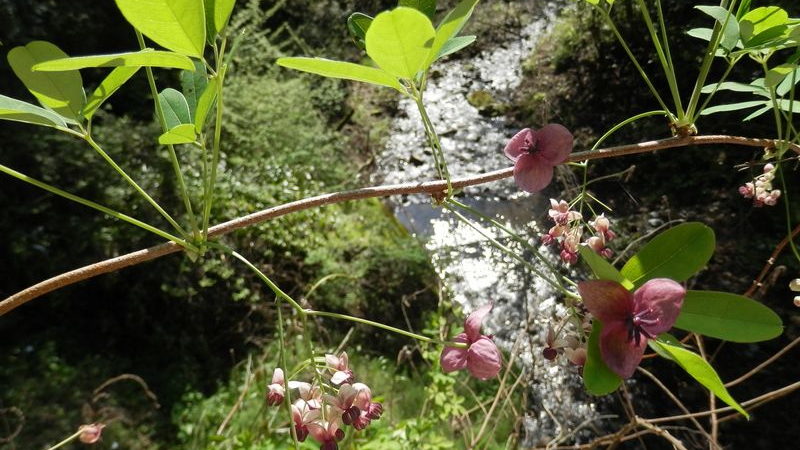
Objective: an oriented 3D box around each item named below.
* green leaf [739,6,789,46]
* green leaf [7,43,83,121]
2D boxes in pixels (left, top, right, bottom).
[{"bbox_3d":[0.203,-0.110,0.323,0.035,0.017,0.007,-39,1,-8],"label":"green leaf"},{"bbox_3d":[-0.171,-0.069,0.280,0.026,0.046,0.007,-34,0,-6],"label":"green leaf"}]

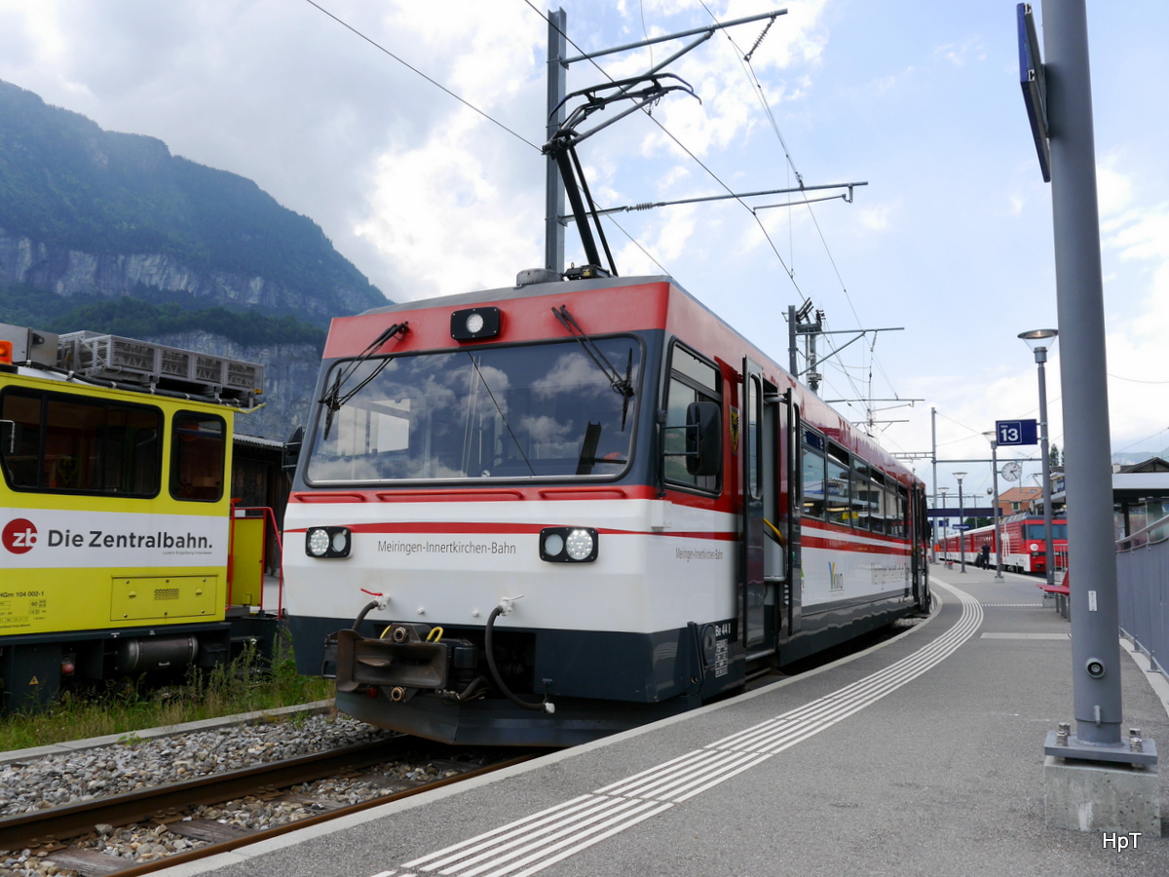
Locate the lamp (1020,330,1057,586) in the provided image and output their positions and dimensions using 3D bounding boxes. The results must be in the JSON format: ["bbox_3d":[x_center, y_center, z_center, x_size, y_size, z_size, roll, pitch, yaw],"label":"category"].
[{"bbox_3d":[9.201,0.401,18.921,0.800,5.330,0.800,1,-7,0],"label":"lamp"}]

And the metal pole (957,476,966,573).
[{"bbox_3d":[20.016,4.541,50.118,0.190,5.120,0.190,1,-7,0],"label":"metal pole"}]

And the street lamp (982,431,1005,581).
[{"bbox_3d":[15.134,2.459,34.658,0.800,5.450,0.800,1,-7,0],"label":"street lamp"}]

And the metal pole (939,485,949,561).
[{"bbox_3d":[25.109,6.125,65.823,0.200,5.270,0.200,1,-7,0],"label":"metal pole"}]

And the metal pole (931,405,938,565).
[{"bbox_3d":[26.812,3.610,72.241,0.260,12.000,0.260,1,-7,0],"label":"metal pole"}]

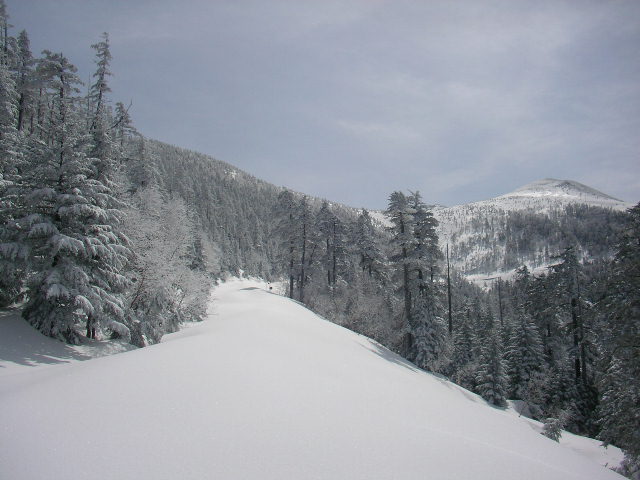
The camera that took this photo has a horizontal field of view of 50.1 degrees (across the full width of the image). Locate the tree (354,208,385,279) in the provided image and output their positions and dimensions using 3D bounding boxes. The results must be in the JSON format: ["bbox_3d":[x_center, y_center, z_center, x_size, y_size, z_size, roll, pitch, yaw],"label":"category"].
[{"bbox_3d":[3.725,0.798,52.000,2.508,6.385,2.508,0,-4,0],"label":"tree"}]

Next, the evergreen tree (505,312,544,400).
[{"bbox_3d":[9.589,5.449,32.000,1.918,4.397,1.918,0,-4,0],"label":"evergreen tree"}]

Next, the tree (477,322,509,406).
[{"bbox_3d":[7.060,5.116,28.000,1.310,3.479,1.310,0,-4,0],"label":"tree"}]

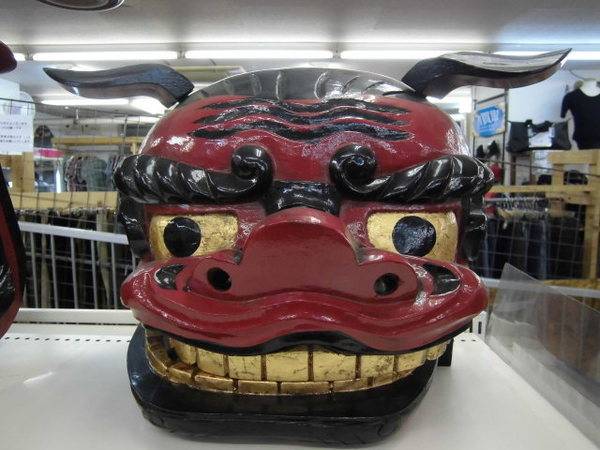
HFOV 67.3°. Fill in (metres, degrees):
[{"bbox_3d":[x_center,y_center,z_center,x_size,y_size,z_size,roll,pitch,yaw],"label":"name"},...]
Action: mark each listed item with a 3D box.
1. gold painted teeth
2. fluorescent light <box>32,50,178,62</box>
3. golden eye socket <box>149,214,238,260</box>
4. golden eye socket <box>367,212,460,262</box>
[{"bbox_3d":[-0.003,0.126,0.464,0.310,0.053,0.113,0,7,0],"label":"gold painted teeth"},{"bbox_3d":[-1.588,-1.376,3.680,1.190,0.075,0.090,0,7,0],"label":"fluorescent light"},{"bbox_3d":[-0.115,0.013,0.488,0.095,0.048,0.032,1,7,8],"label":"golden eye socket"},{"bbox_3d":[0.122,0.013,0.488,0.095,0.048,0.032,-1,7,-8],"label":"golden eye socket"}]

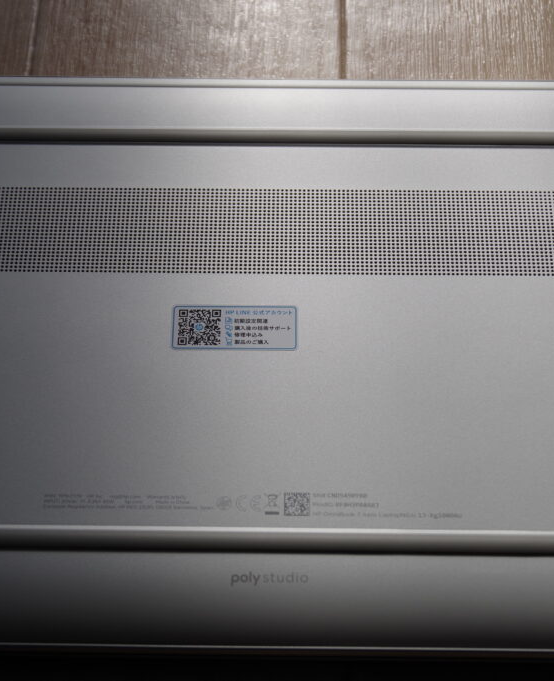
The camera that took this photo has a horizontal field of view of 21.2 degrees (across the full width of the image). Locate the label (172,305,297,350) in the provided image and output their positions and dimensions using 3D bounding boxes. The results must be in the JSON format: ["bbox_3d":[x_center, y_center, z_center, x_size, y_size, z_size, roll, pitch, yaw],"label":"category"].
[{"bbox_3d":[-0.013,-0.004,0.465,0.039,0.001,0.016,1,58,1],"label":"label"}]

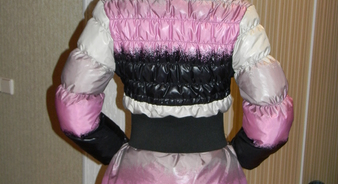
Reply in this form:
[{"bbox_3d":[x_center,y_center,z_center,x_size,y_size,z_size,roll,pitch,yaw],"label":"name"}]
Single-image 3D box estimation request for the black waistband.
[{"bbox_3d":[0.024,0.097,1.502,0.270,0.108,0.200,2,10,0],"label":"black waistband"}]

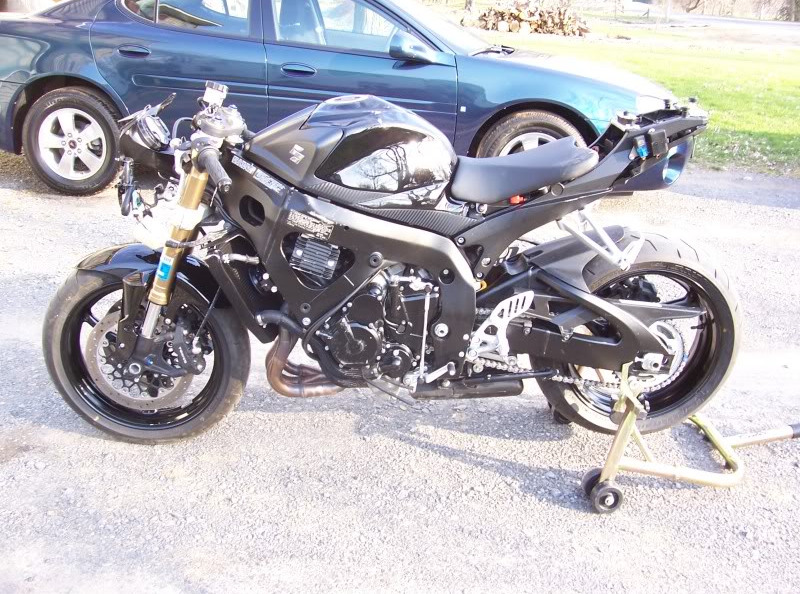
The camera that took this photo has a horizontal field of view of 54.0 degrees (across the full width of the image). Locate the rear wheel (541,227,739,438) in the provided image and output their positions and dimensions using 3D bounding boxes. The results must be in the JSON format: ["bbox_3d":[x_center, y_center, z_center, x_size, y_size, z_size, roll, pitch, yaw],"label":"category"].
[{"bbox_3d":[0.678,0.116,2.299,0.630,0.630,0.180,1,21,-3],"label":"rear wheel"}]

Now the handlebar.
[{"bbox_3d":[-0.431,-0.298,1.852,0.042,0.042,0.171,-9,44,-27],"label":"handlebar"}]

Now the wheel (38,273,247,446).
[{"bbox_3d":[-0.726,0.158,2.266,0.600,0.600,0.122,3,21,1],"label":"wheel"}]

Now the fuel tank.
[{"bbox_3d":[-0.125,-0.394,2.067,0.550,0.265,0.310,1,21,-3],"label":"fuel tank"}]

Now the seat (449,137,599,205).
[{"bbox_3d":[0.313,-0.346,2.103,0.380,0.160,0.265,1,21,-3],"label":"seat"}]

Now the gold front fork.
[{"bbox_3d":[-0.569,-0.163,2.030,0.056,0.423,0.056,21,19,-6],"label":"gold front fork"}]

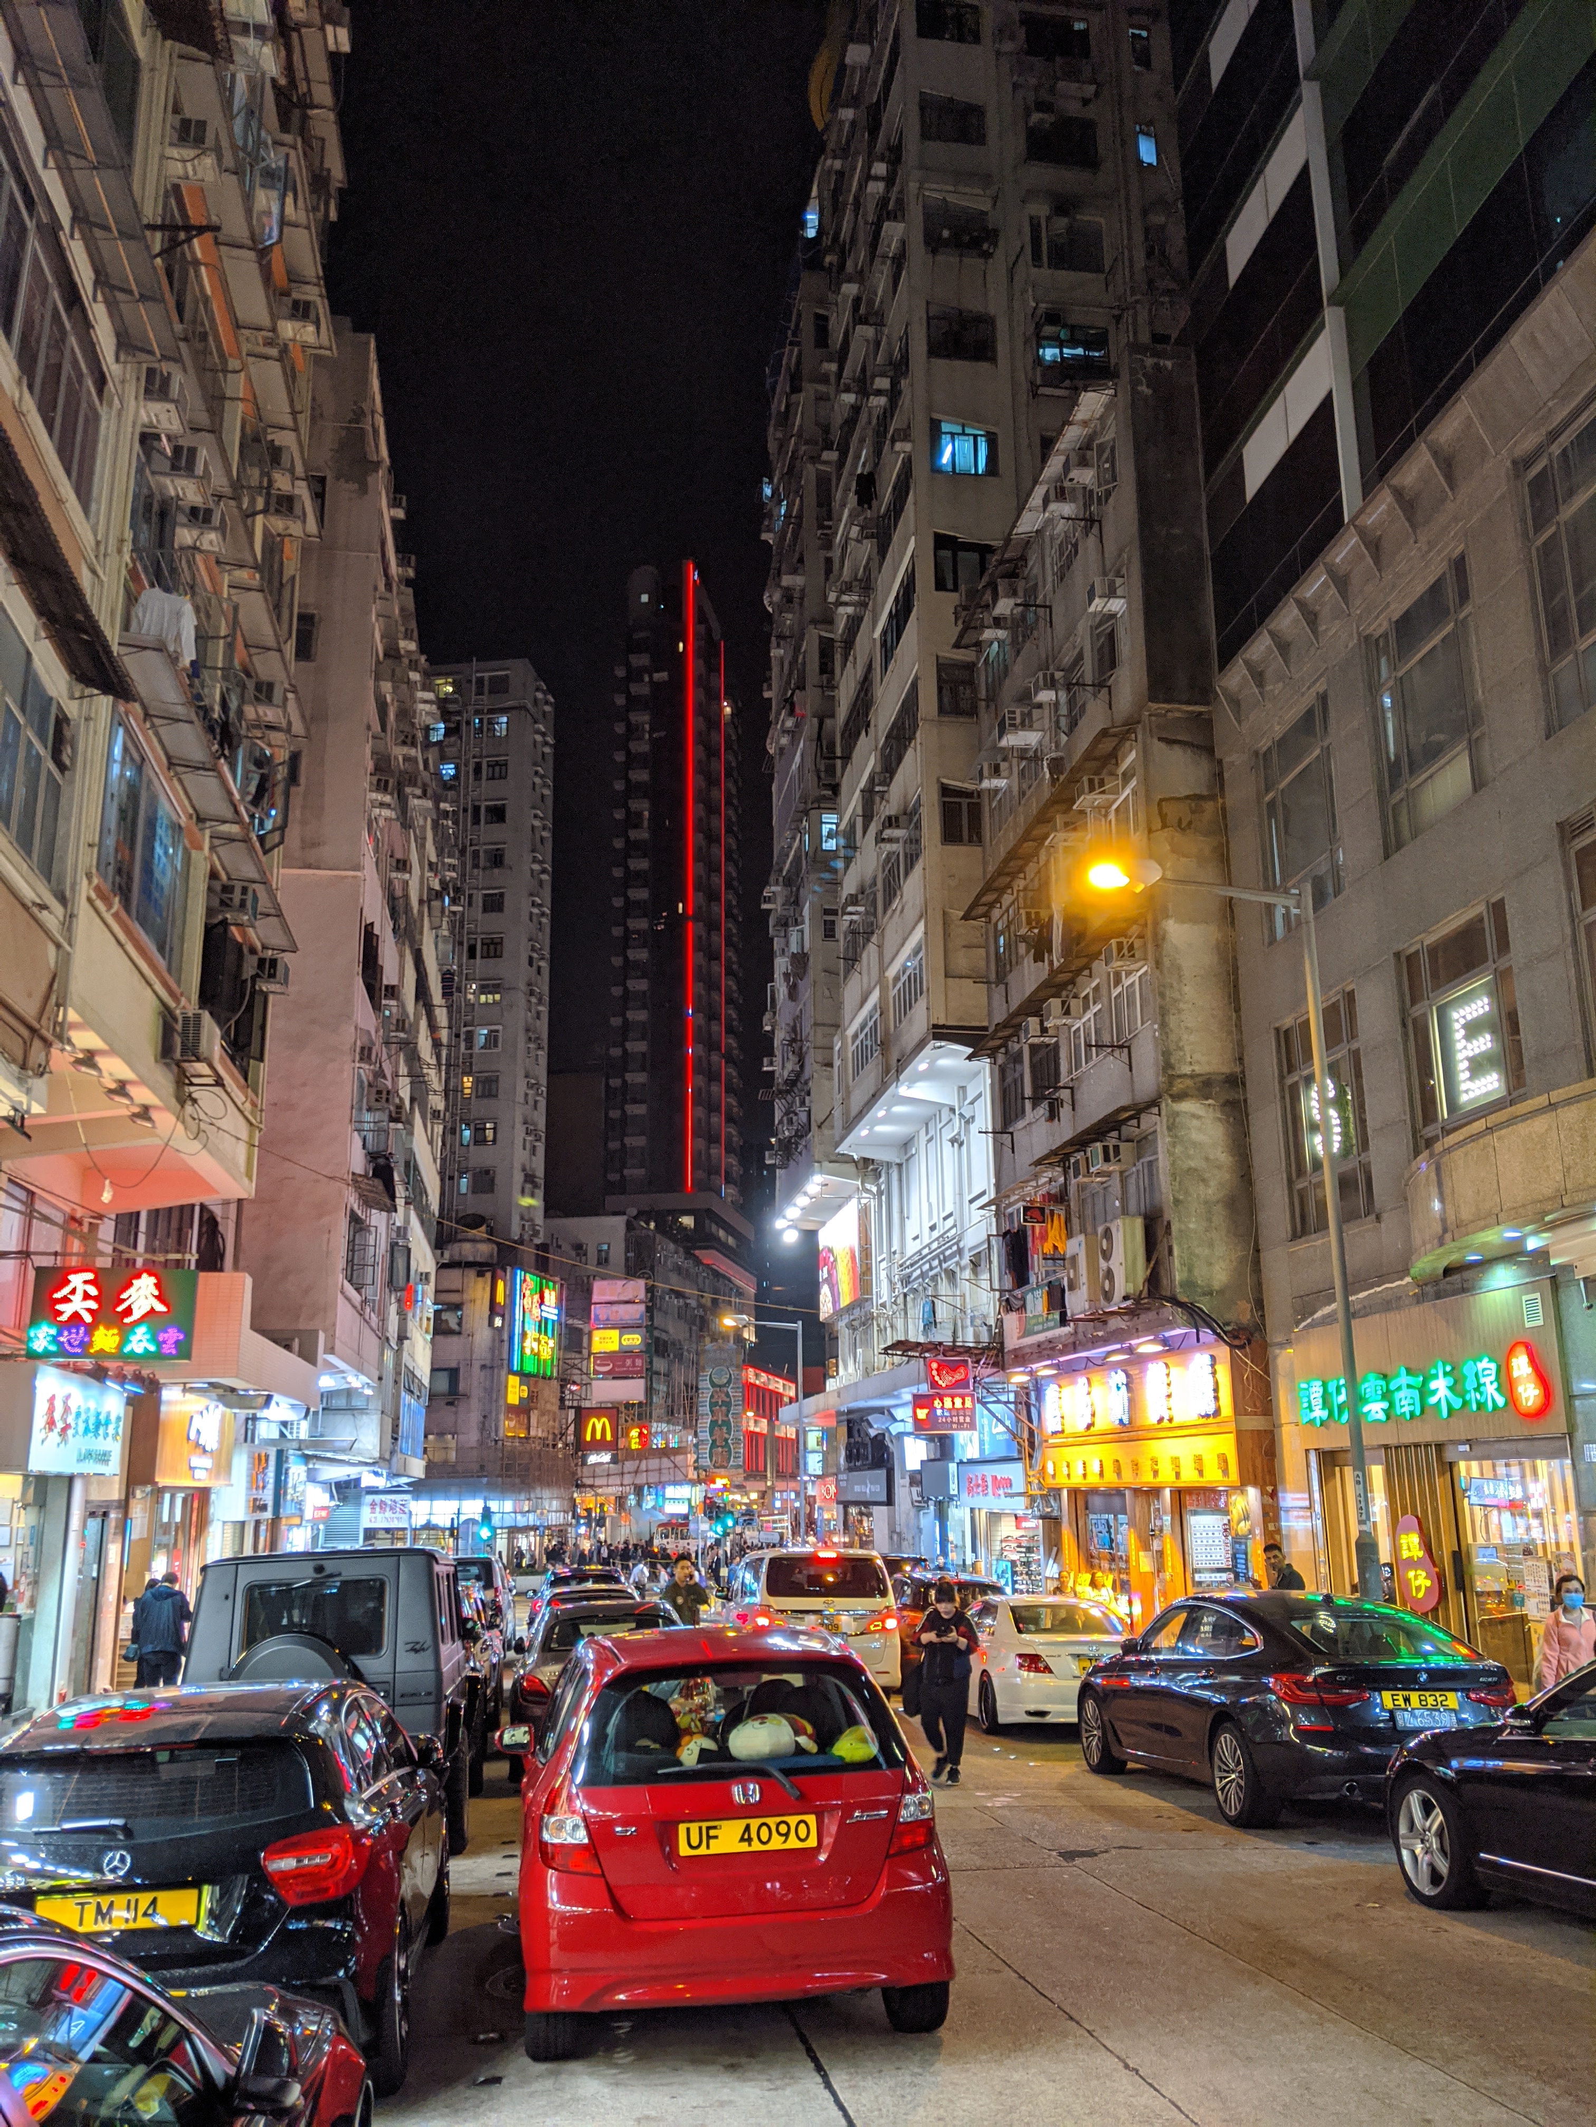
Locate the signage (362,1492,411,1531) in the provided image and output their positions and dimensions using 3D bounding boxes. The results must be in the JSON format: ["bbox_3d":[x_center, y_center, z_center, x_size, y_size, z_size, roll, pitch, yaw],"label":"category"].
[{"bbox_3d":[-10.660,11.629,43.000,1.250,1.000,0.150,1,-16,-8],"label":"signage"}]

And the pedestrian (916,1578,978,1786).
[{"bbox_3d":[1.208,5.136,13.845,0.520,1.620,0.420,-2,-16,4],"label":"pedestrian"}]

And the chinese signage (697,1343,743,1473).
[{"bbox_3d":[-4.802,21.046,102.000,2.700,8.200,0.400,-3,-16,9],"label":"chinese signage"}]

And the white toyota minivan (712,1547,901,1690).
[{"bbox_3d":[0.055,7.325,21.895,1.840,1.890,4.860,1,-16,-8],"label":"white toyota minivan"}]

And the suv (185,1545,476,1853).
[{"bbox_3d":[-3.339,4.632,12.430,1.810,1.950,4.680,1,-16,-8],"label":"suv"}]

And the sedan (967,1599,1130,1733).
[{"bbox_3d":[2.568,6.490,18.304,1.780,1.440,4.730,1,-16,-7],"label":"sedan"}]

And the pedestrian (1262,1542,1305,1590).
[{"bbox_3d":[4.683,5.468,15.770,0.400,1.720,0.520,11,-19,-36],"label":"pedestrian"}]

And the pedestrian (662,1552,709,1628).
[{"bbox_3d":[-1.187,6.062,17.363,0.520,1.770,0.380,4,-16,-16],"label":"pedestrian"}]

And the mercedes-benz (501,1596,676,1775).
[{"bbox_3d":[-1.807,5.850,15.818,1.790,1.430,4.660,2,-16,-9],"label":"mercedes-benz"}]

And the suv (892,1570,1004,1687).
[{"bbox_3d":[2.163,8.516,25.510,1.800,1.530,4.400,1,-16,-8],"label":"suv"}]

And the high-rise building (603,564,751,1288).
[{"bbox_3d":[-11.631,0.288,172.583,10.800,100.000,22.000,-4,-16,10],"label":"high-rise building"}]

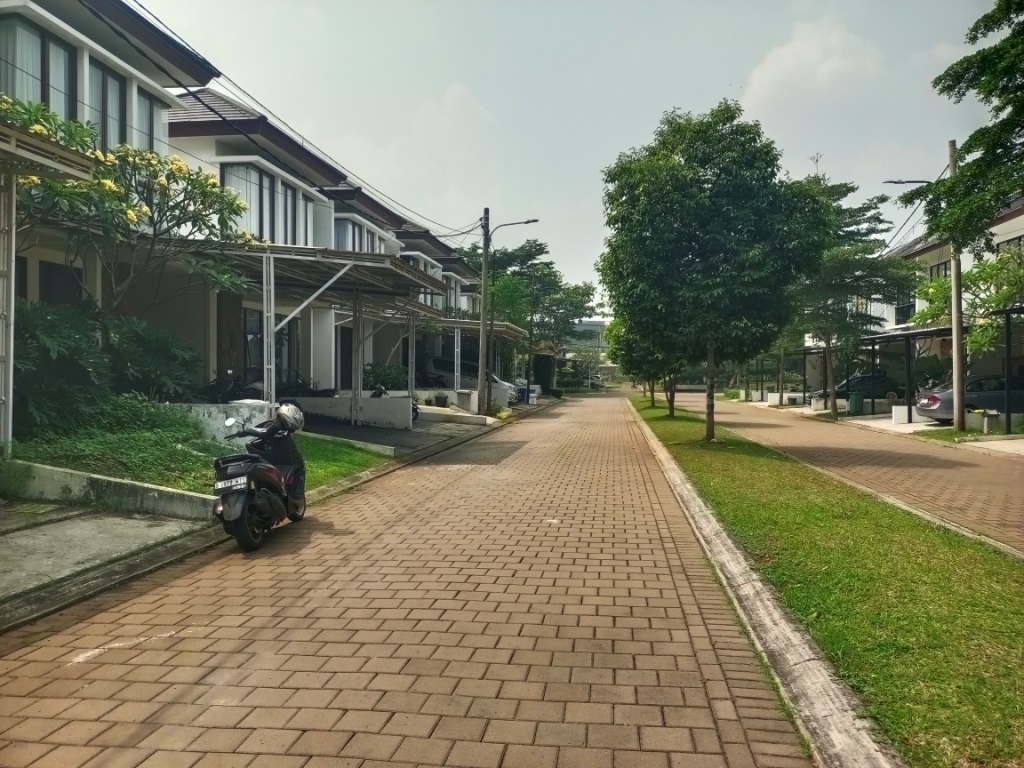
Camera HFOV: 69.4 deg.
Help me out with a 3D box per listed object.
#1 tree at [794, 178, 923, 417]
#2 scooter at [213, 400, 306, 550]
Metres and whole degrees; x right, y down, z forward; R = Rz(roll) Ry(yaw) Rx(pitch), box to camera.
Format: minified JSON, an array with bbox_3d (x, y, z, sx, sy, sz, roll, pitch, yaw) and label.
[{"bbox_3d":[11.600,-2.980,25.600,5.200,8.200,5.200,0,0,8],"label":"tree"},{"bbox_3d":[-2.260,0.850,6.900,0.720,1.140,1.870,0,0,3],"label":"scooter"}]

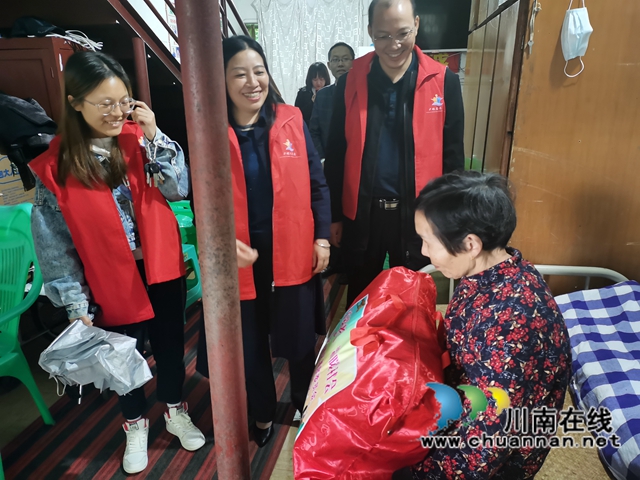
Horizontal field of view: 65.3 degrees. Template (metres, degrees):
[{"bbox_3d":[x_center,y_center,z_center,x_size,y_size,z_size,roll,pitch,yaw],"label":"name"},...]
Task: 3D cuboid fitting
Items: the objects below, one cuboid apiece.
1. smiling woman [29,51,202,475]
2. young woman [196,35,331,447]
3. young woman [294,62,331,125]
[{"bbox_3d":[-0.725,0.137,1.845,0.560,1.580,0.420,-13,23,-34],"label":"smiling woman"},{"bbox_3d":[-0.230,0.064,1.979,0.520,1.630,0.360,-5,20,-13],"label":"young woman"},{"bbox_3d":[-0.015,-0.537,3.834,0.420,1.560,0.290,-3,19,-8],"label":"young woman"}]

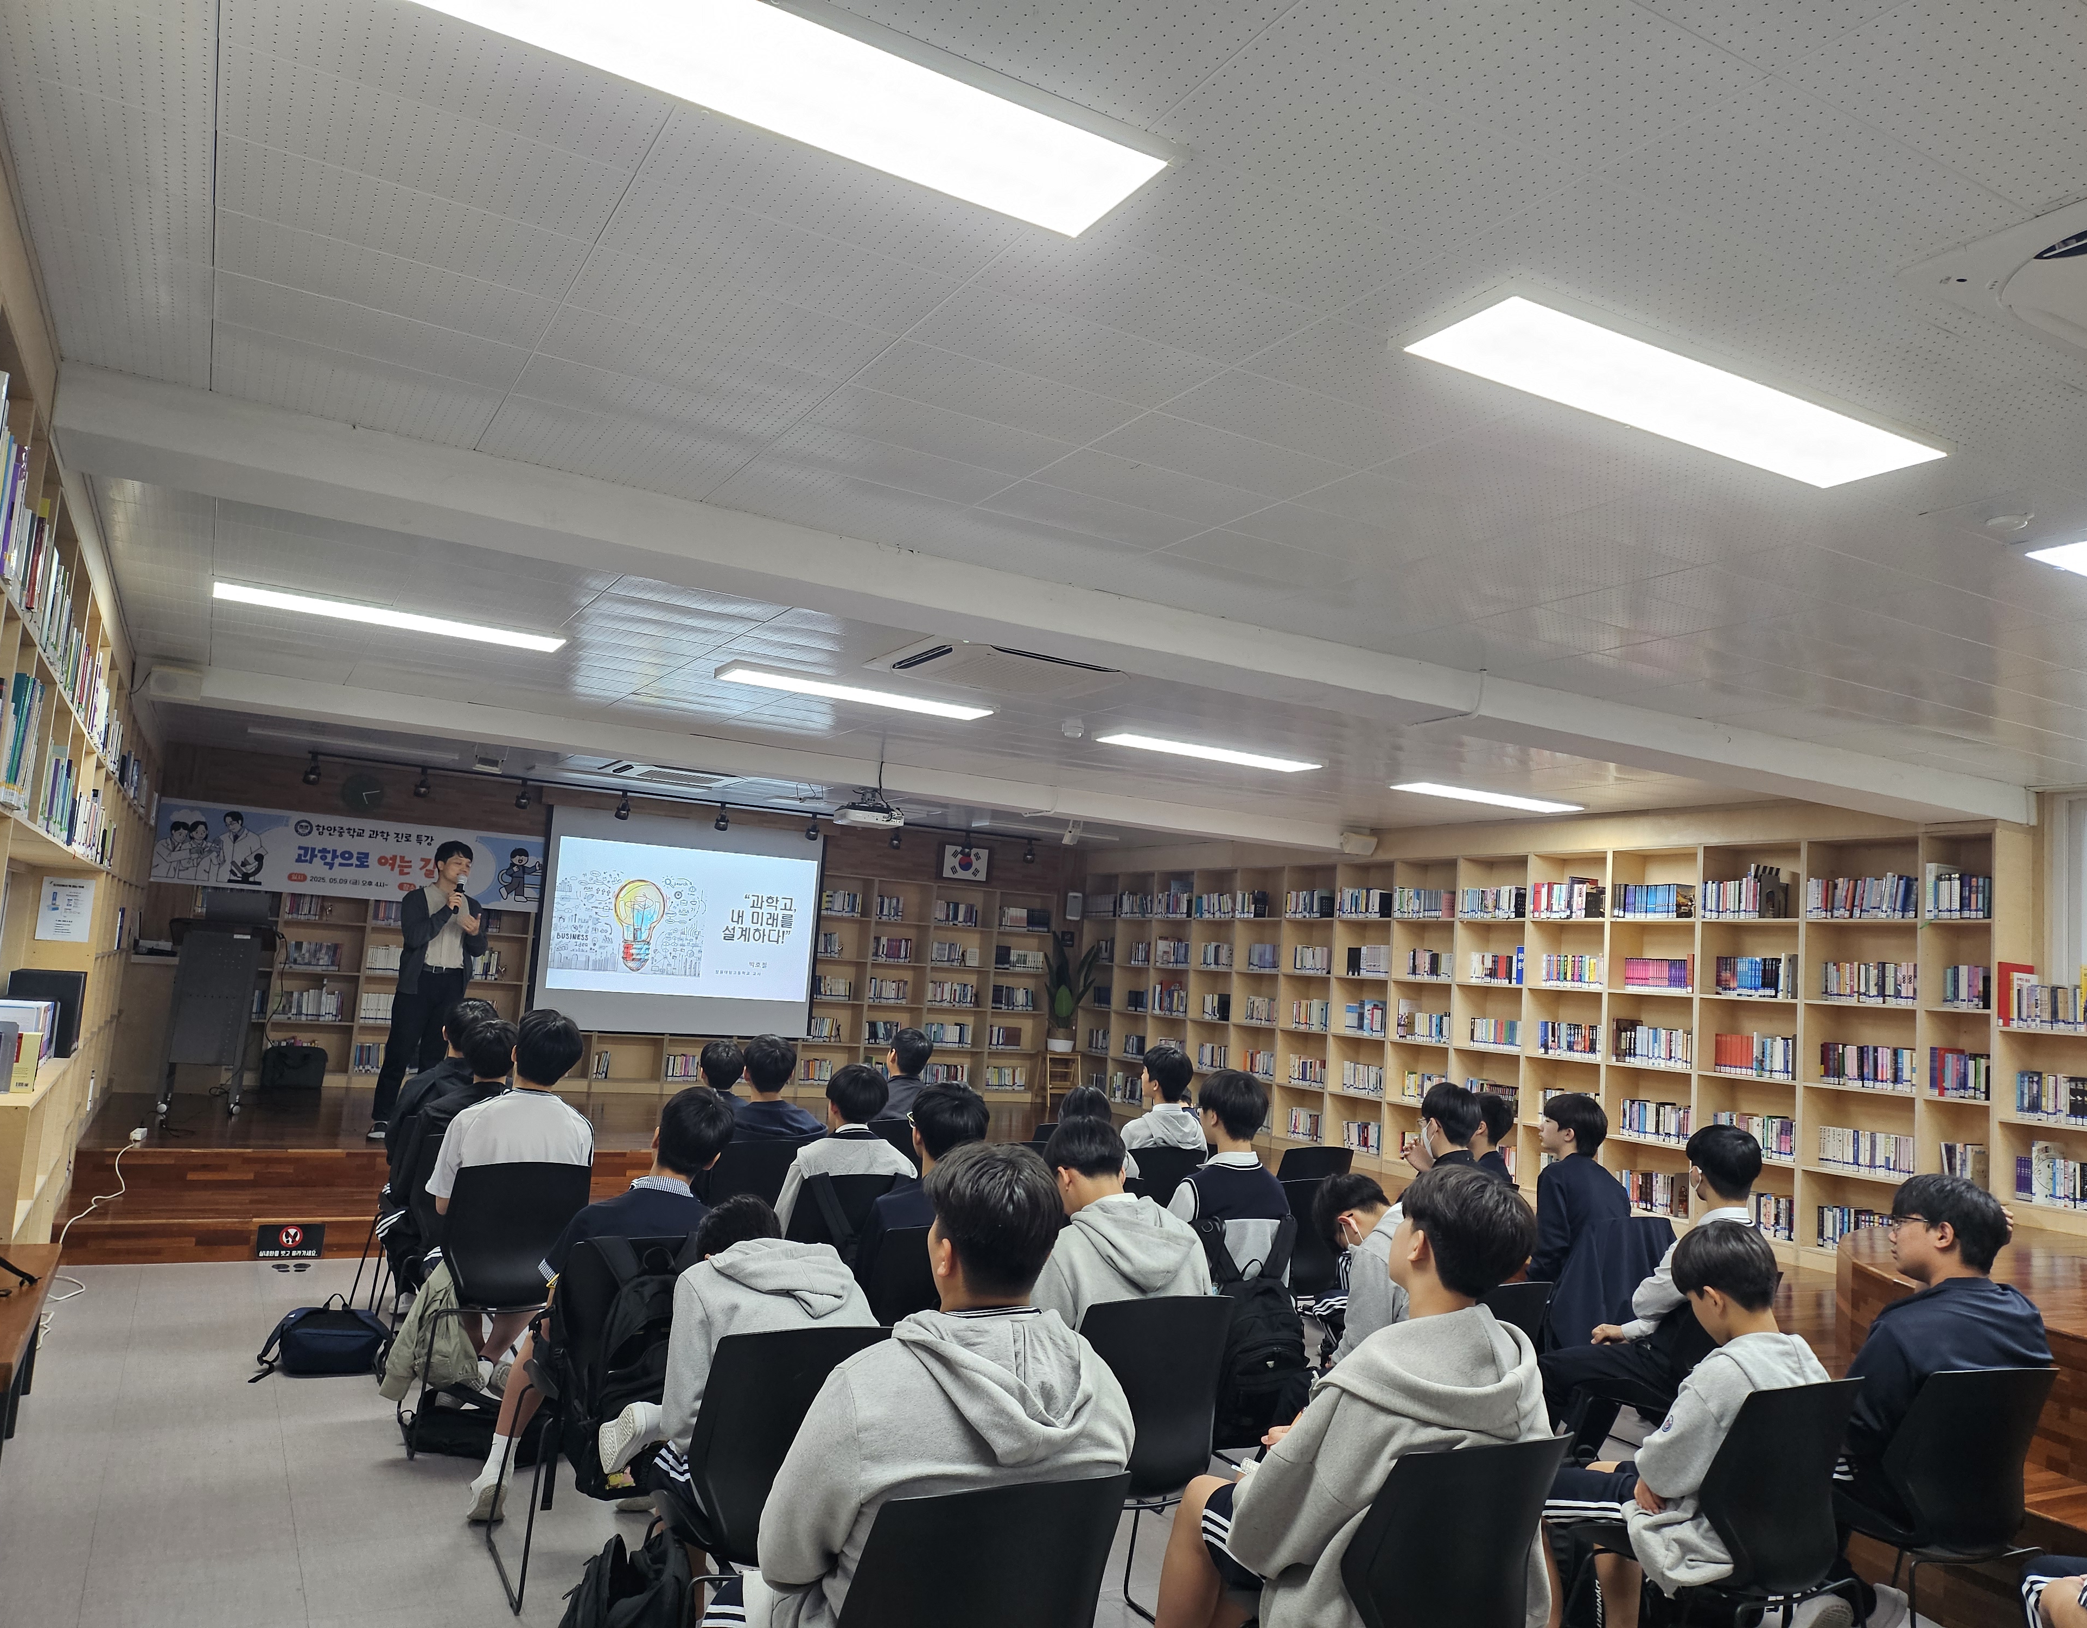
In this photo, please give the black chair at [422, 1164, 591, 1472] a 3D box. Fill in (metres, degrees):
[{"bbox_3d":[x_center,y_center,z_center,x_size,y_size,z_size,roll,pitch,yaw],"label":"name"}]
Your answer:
[{"bbox_3d":[-1.687,1.475,4.673,0.500,0.820,0.530,7,-7,-29],"label":"black chair"}]

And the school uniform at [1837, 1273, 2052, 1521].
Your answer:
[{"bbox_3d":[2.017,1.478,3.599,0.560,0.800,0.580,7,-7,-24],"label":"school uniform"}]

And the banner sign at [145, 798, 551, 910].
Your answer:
[{"bbox_3d":[-4.945,0.325,10.870,2.560,0.560,0.020,7,-7,-29],"label":"banner sign"}]

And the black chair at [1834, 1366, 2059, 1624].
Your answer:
[{"bbox_3d":[2.025,1.692,3.565,0.500,0.840,0.540,7,-7,-22],"label":"black chair"}]

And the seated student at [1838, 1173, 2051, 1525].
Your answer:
[{"bbox_3d":[2.001,1.487,3.647,0.560,1.260,0.700,7,-7,-24],"label":"seated student"}]

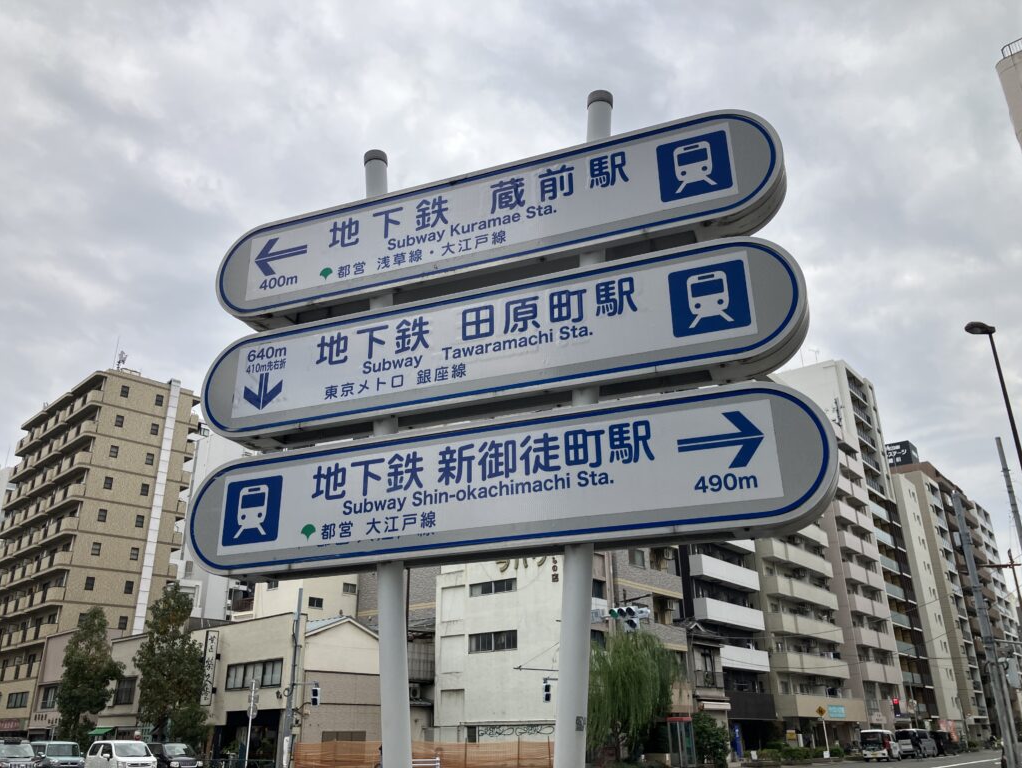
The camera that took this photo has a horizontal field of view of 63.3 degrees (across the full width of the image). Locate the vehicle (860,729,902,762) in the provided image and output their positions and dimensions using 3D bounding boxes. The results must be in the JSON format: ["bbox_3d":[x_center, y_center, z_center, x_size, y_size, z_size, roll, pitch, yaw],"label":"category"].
[{"bbox_3d":[24.924,24.243,55.623,1.480,1.880,3.400,-18,-28,35],"label":"vehicle"}]

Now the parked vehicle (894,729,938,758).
[{"bbox_3d":[29.838,26.587,61.347,1.720,1.900,4.700,-18,-28,35],"label":"parked vehicle"}]

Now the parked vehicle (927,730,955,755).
[{"bbox_3d":[33.759,28.509,65.889,1.650,1.800,3.900,-18,-28,35],"label":"parked vehicle"}]

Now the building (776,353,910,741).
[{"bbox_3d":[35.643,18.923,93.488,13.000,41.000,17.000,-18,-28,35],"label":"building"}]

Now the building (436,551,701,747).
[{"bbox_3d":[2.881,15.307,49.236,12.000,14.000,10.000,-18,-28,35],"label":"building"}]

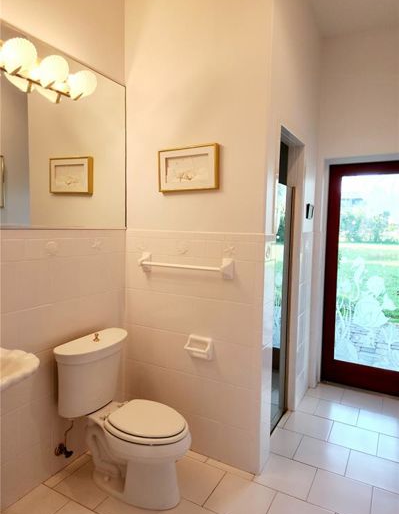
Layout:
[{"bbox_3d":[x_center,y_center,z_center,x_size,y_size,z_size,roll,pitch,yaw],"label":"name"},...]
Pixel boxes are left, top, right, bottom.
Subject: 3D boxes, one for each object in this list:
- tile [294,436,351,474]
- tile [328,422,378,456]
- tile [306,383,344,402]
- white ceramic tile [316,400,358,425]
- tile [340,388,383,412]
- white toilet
[{"bbox_3d":[0.789,1.272,2.272,0.305,0.012,0.305,4,5,29],"label":"tile"},{"bbox_3d":[1.075,1.260,2.462,0.305,0.012,0.305,4,5,29],"label":"tile"},{"bbox_3d":[1.115,1.205,3.135,0.294,0.012,0.305,4,5,29],"label":"tile"},{"bbox_3d":[1.089,1.232,2.802,0.305,0.012,0.305,4,5,29],"label":"white ceramic tile"},{"bbox_3d":[1.377,1.221,2.991,0.305,0.012,0.305,4,5,29],"label":"tile"},{"bbox_3d":[-0.375,0.885,1.953,0.770,0.775,0.440,4,5,29],"label":"white toilet"}]

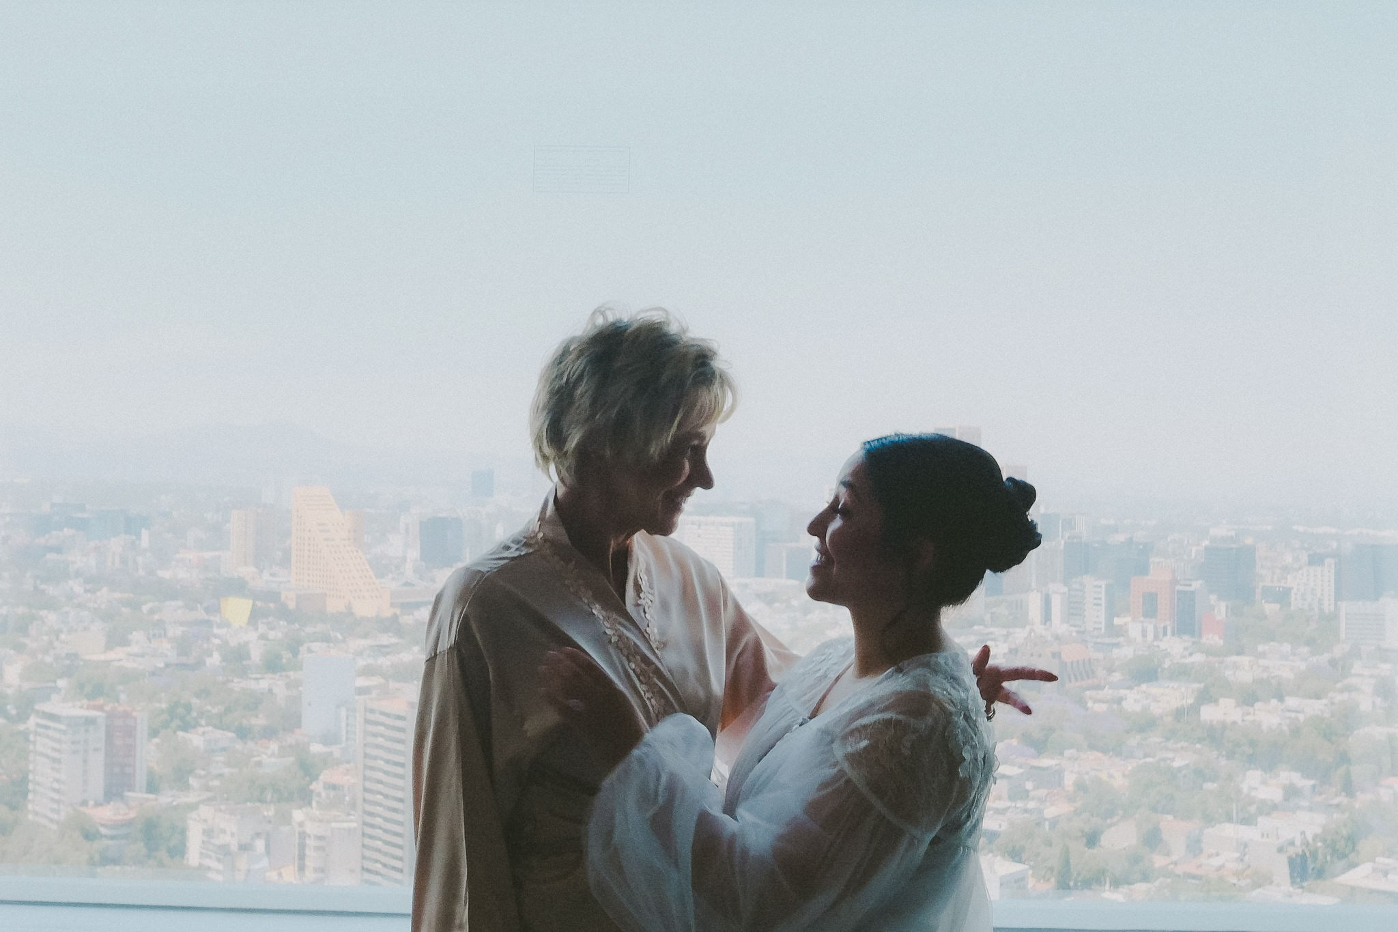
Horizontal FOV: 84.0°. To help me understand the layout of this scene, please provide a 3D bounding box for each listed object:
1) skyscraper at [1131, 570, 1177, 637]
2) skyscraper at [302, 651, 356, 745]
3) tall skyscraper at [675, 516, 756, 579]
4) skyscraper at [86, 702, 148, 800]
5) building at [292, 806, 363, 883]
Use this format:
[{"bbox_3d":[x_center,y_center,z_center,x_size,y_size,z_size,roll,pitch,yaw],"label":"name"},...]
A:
[{"bbox_3d":[310.030,92.750,529.020,22.500,47.500,22.000,0,-2,43],"label":"skyscraper"},{"bbox_3d":[-136.880,88.280,287.070,16.300,35.500,12.000,1,-1,-14],"label":"skyscraper"},{"bbox_3d":[16.020,75.980,735.000,59.870,55.110,51.890,0,-1,27],"label":"tall skyscraper"},{"bbox_3d":[-178.170,89.470,237.750,15.000,32.000,10.500,1,-1,-12],"label":"skyscraper"},{"bbox_3d":[-93.720,97.270,196.440,15.000,18.000,9.000,1,-1,-8],"label":"building"}]

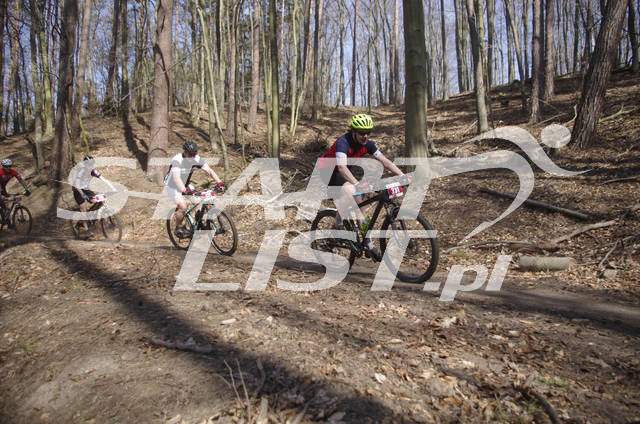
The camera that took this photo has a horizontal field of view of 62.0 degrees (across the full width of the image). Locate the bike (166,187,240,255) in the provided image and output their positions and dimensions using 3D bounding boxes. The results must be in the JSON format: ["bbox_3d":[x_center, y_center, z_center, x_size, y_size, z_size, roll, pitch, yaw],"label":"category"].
[{"bbox_3d":[-1.905,0.155,8.405,1.870,1.040,0.720,1,13,42],"label":"bike"}]

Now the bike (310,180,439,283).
[{"bbox_3d":[0.478,0.194,5.556,0.720,1.040,1.862,-11,6,-39],"label":"bike"}]

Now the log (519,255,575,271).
[{"bbox_3d":[2.484,0.568,5.850,0.570,0.165,0.170,0,0,15],"label":"log"}]

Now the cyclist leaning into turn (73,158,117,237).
[{"bbox_3d":[-4.749,-0.310,11.140,0.820,1.640,0.580,-1,8,36],"label":"cyclist leaning into turn"}]

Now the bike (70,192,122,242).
[{"bbox_3d":[-4.726,0.153,11.193,1.868,1.040,0.720,-1,8,36],"label":"bike"}]

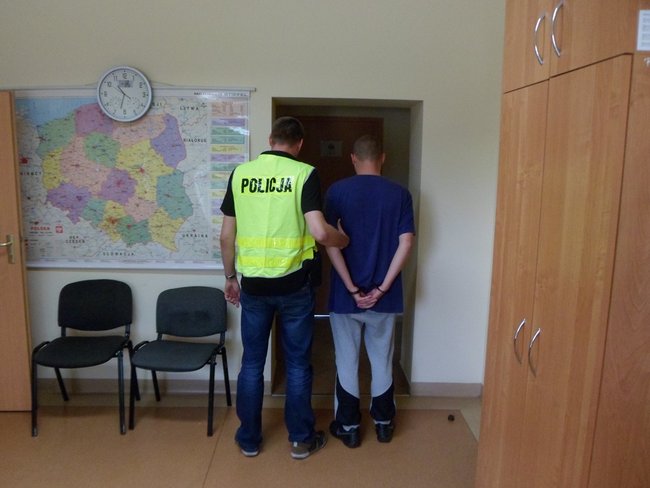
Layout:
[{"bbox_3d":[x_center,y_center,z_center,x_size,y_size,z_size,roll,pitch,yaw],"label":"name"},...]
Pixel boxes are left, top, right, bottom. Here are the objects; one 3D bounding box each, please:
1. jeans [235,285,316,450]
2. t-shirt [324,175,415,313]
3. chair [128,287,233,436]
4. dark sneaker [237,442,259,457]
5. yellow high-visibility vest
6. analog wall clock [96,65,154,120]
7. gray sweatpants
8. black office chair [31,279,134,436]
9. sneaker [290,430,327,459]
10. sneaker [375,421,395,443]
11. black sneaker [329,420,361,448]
[{"bbox_3d":[-0.273,0.644,2.810,0.420,0.980,0.330,2,10,7],"label":"jeans"},{"bbox_3d":[0.235,-0.005,2.796,0.475,0.750,0.310,0,9,-5],"label":"t-shirt"},{"bbox_3d":[-0.878,0.695,3.119,0.510,0.800,0.500,2,10,7],"label":"chair"},{"bbox_3d":[-0.440,1.087,2.902,0.105,0.110,0.280,-1,10,-12],"label":"dark sneaker"},{"bbox_3d":[-0.260,-0.153,2.663,0.410,0.650,0.290,2,10,9],"label":"yellow high-visibility vest"},{"bbox_3d":[-1.247,-0.928,3.148,0.340,0.340,0.050,1,9,-1],"label":"analog wall clock"},{"bbox_3d":[0.215,0.632,2.922,0.370,0.860,0.310,0,10,-7],"label":"gray sweatpants"},{"bbox_3d":[-1.443,0.673,3.138,0.515,0.810,0.520,0,9,-5],"label":"black office chair"},{"bbox_3d":[-0.066,1.096,2.884,0.105,0.110,0.280,6,11,28],"label":"sneaker"},{"bbox_3d":[0.366,1.072,3.063,0.105,0.110,0.280,2,9,6],"label":"sneaker"},{"bbox_3d":[0.095,1.079,3.000,0.105,0.110,0.280,-4,11,-29],"label":"black sneaker"}]

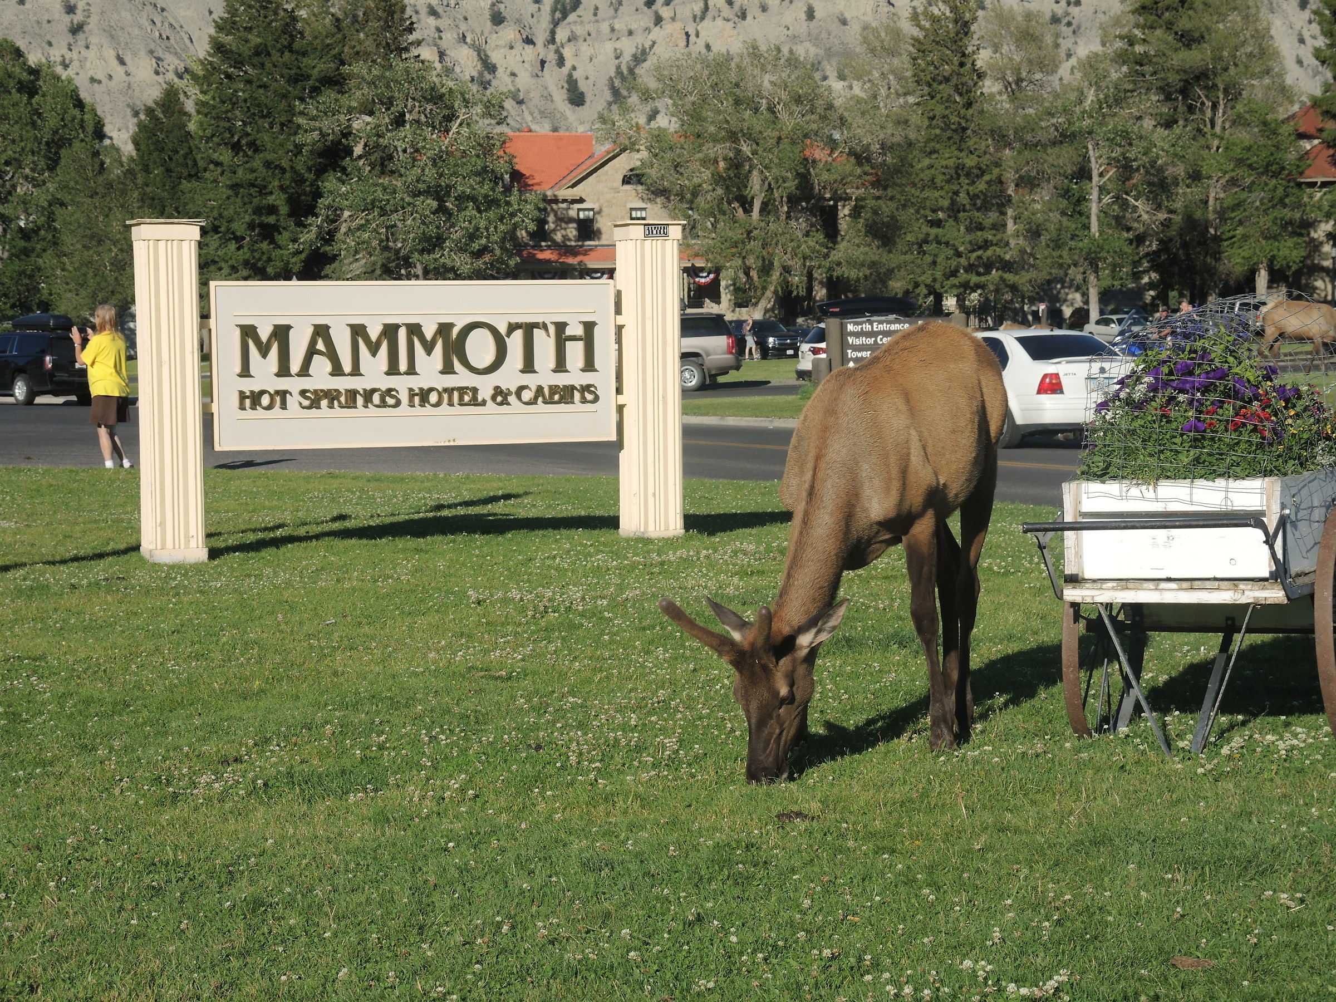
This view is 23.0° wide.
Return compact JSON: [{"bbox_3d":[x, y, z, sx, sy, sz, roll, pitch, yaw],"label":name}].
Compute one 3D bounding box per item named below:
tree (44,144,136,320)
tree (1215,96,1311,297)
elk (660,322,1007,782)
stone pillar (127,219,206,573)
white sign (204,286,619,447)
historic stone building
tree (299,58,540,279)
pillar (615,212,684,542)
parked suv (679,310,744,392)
[{"bbox_3d":[-26.415,-11.573,150.000,4.200,9.449,4.200,-1,3,0],"label":"tree"},{"bbox_3d":[31.247,-15.268,172.000,4.980,11.547,4.980,-1,3,0],"label":"tree"},{"bbox_3d":[0.599,0.113,10.600,0.650,1.370,1.800,0,3,22],"label":"elk"},{"bbox_3d":[-3.101,-0.685,20.379,0.410,2.100,0.310,-2,3,-23],"label":"stone pillar"},{"bbox_3d":[-1.612,-0.883,21.020,2.720,1.057,0.100,-2,3,-23],"label":"white sign"},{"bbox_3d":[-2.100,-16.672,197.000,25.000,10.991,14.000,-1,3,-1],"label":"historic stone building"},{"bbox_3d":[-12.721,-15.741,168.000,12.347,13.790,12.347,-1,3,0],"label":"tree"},{"bbox_3d":[-0.117,-0.804,21.675,0.410,2.068,0.310,-2,3,-23],"label":"pillar"},{"bbox_3d":[-0.796,-3.797,84.257,5.200,1.930,2.000,0,3,7],"label":"parked suv"}]

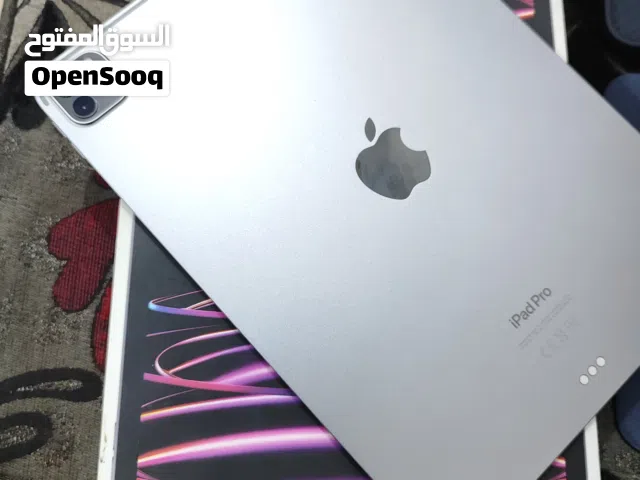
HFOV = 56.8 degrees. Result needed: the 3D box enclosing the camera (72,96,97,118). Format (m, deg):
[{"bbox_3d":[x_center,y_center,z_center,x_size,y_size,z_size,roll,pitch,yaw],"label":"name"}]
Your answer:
[{"bbox_3d":[-0.093,-0.053,0.236,0.011,0.004,0.011,-42,83,-11],"label":"camera"}]

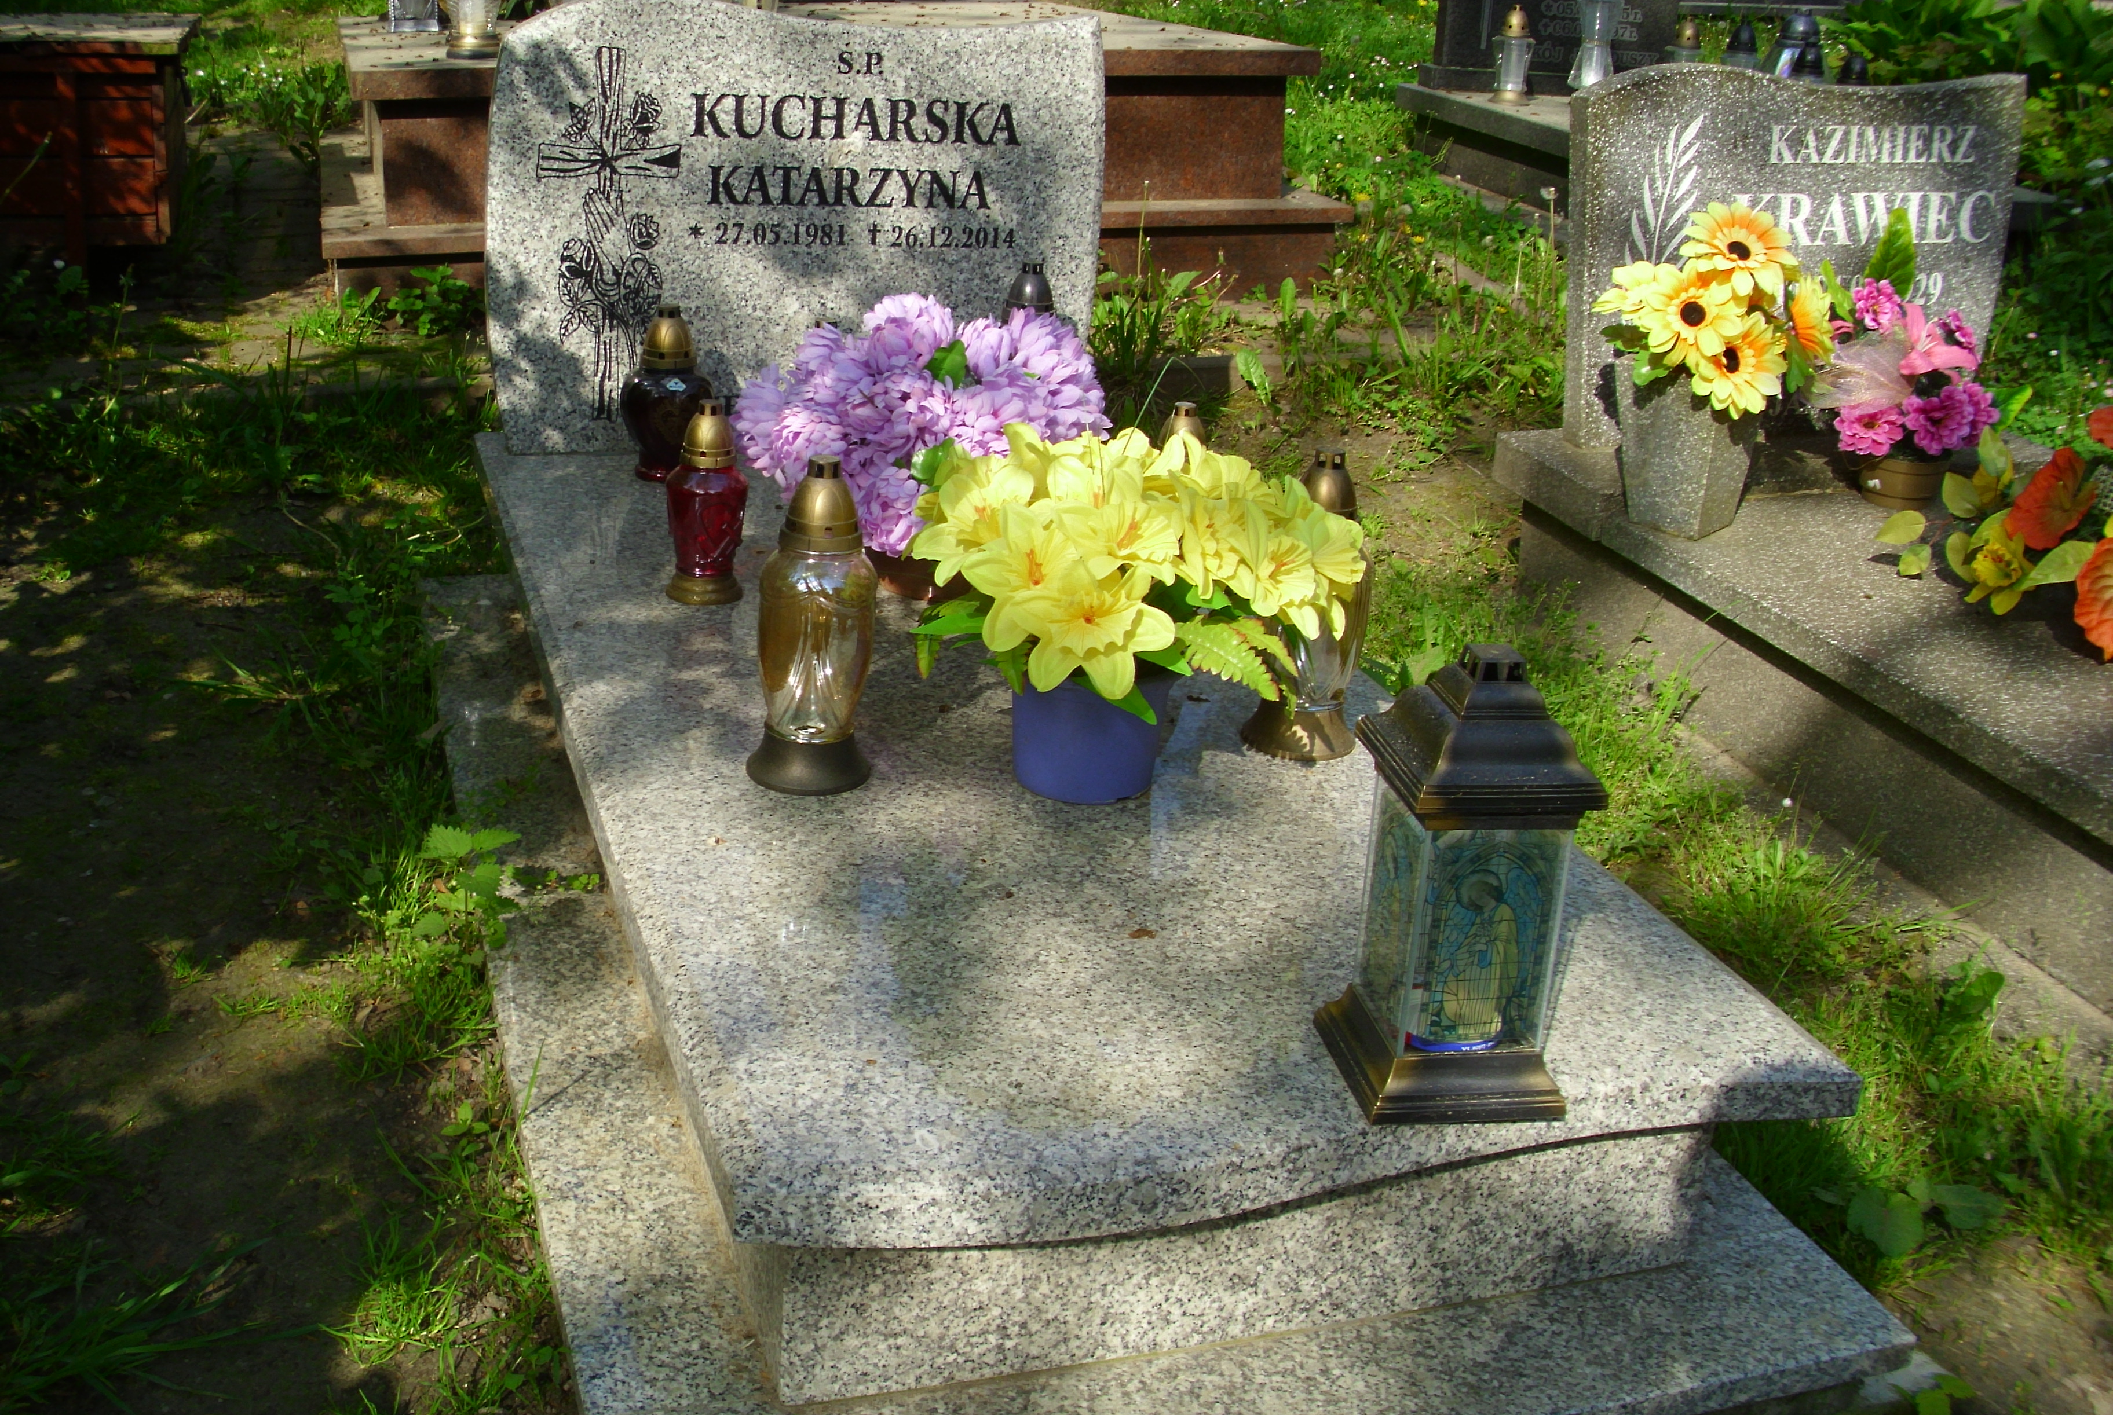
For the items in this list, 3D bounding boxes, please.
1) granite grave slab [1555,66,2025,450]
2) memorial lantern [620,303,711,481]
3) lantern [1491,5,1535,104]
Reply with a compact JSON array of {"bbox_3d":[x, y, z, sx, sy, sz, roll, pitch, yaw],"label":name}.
[{"bbox_3d":[1.171,-0.722,3.413,0.730,0.590,0.086,-4,22,-13],"label":"granite grave slab"},{"bbox_3d":[-0.520,-0.424,2.860,0.125,0.225,0.125,-3,22,-19],"label":"memorial lantern"},{"bbox_3d":[1.126,-1.605,5.250,0.100,0.229,0.100,-6,22,-18],"label":"lantern"}]

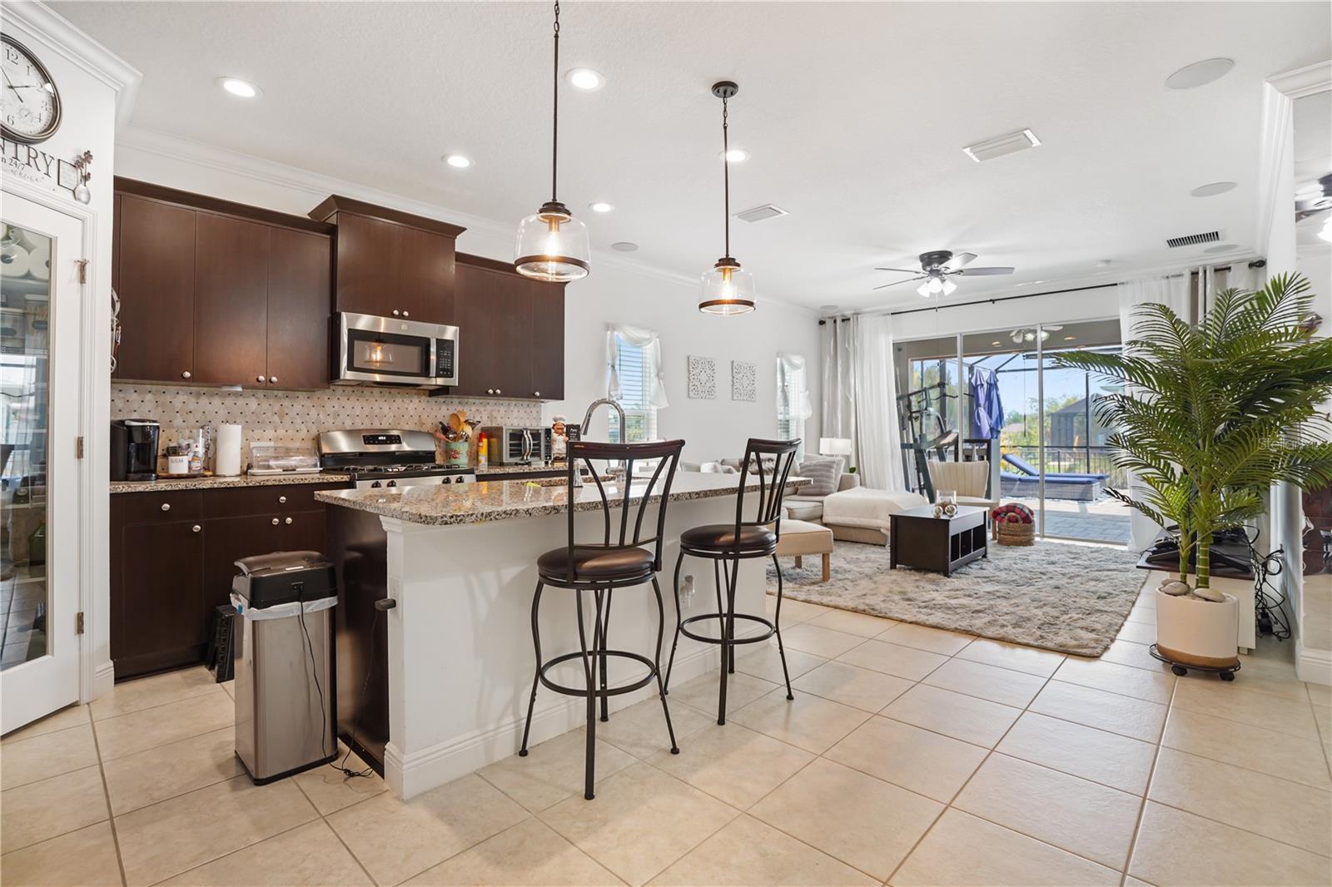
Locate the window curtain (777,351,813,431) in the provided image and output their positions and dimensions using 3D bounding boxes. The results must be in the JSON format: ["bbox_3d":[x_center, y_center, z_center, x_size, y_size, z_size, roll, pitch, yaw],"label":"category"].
[{"bbox_3d":[1.695,-0.724,7.818,0.100,0.895,0.780,0,0,45],"label":"window curtain"}]

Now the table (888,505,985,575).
[{"bbox_3d":[2.390,0.822,5.116,0.475,0.453,1.010,0,0,45],"label":"table"}]

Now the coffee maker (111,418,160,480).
[{"bbox_3d":[-2.738,0.041,3.022,0.300,0.310,0.210,0,0,45],"label":"coffee maker"}]

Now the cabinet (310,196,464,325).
[{"bbox_3d":[-1.849,-1.144,3.976,0.461,0.680,0.854,0,0,44],"label":"cabinet"}]

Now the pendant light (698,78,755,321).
[{"bbox_3d":[0.297,-1.192,2.889,0.270,1.100,0.270,0,0,0],"label":"pendant light"}]

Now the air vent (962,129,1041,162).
[{"bbox_3d":[2.018,-1.774,3.539,0.345,0.025,0.250,0,0,44],"label":"air vent"}]

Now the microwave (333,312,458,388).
[{"bbox_3d":[-1.859,-0.598,4.004,0.410,0.415,0.757,0,0,44],"label":"microwave"}]

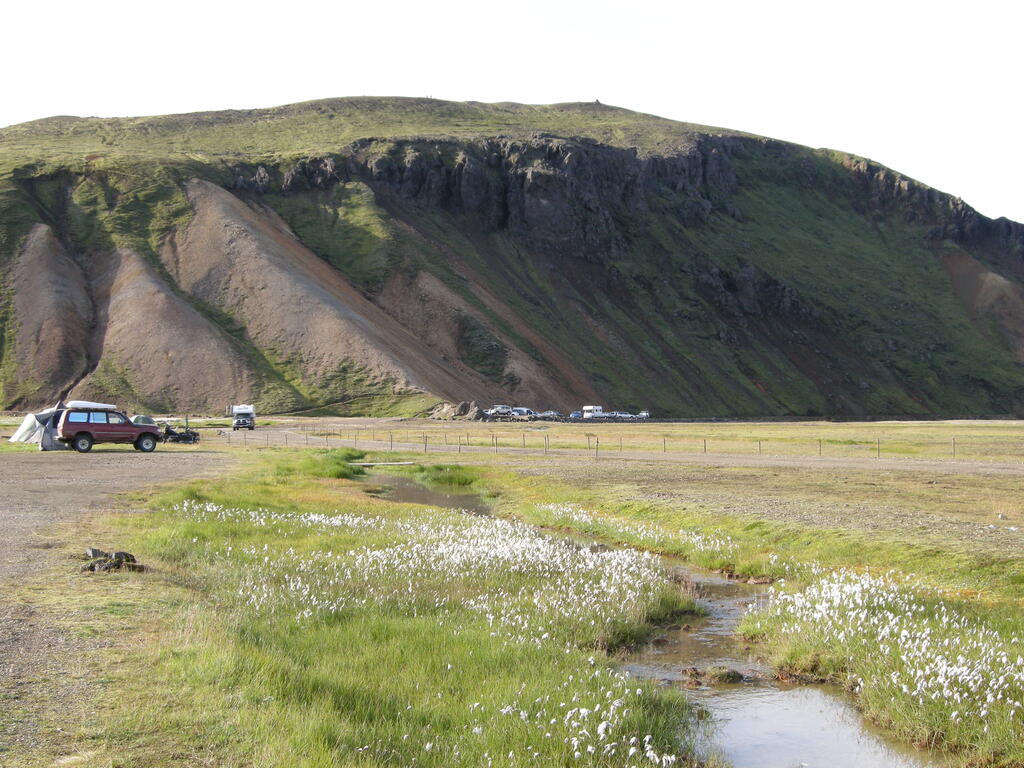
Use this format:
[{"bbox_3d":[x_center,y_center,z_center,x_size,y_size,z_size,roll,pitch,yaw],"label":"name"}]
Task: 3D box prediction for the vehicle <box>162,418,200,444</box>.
[{"bbox_3d":[-18.800,2.810,78.700,2.350,1.200,0.900,0,-1,-13],"label":"vehicle"}]

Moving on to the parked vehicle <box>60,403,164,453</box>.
[{"bbox_3d":[-18.800,2.160,64.600,4.780,2.030,1.930,1,-2,-26],"label":"parked vehicle"}]

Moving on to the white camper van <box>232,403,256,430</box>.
[{"bbox_3d":[-32.150,4.020,167.000,2.300,3.000,6.200,0,-1,-6],"label":"white camper van"}]

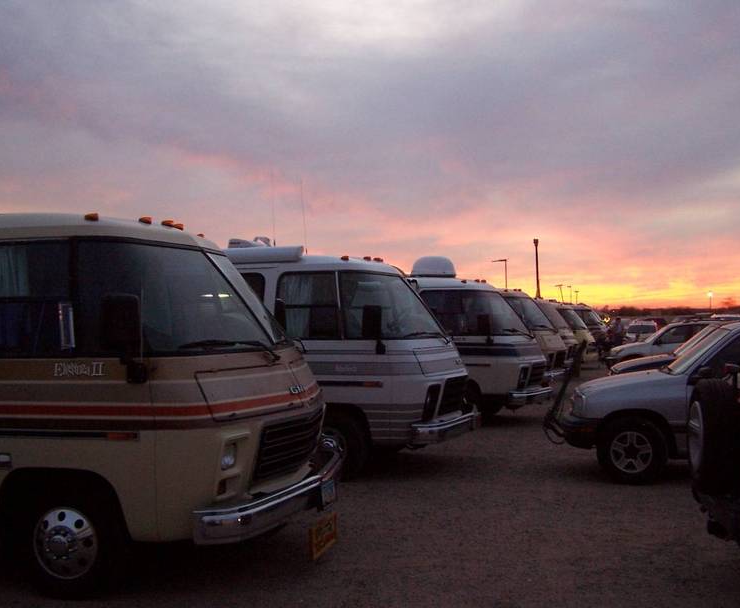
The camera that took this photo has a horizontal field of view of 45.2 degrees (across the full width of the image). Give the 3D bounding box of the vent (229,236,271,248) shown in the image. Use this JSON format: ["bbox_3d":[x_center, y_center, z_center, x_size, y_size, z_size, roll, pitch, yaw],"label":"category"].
[{"bbox_3d":[-1.497,-0.696,11.050,0.480,0.280,0.450,-2,-2,17],"label":"vent"}]

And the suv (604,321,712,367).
[{"bbox_3d":[8.655,1.272,23.788,4.500,1.680,1.800,-2,-2,15],"label":"suv"}]

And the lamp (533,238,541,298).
[{"bbox_3d":[12.314,-0.862,65.000,0.420,8.000,0.420,-1,-2,0],"label":"lamp"}]

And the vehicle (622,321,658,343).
[{"bbox_3d":[15.721,1.841,51.500,1.850,1.740,4.600,-2,-2,18],"label":"vehicle"}]

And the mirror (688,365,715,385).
[{"bbox_3d":[3.271,0.684,8.750,0.170,0.170,0.230,-2,-2,15],"label":"mirror"}]

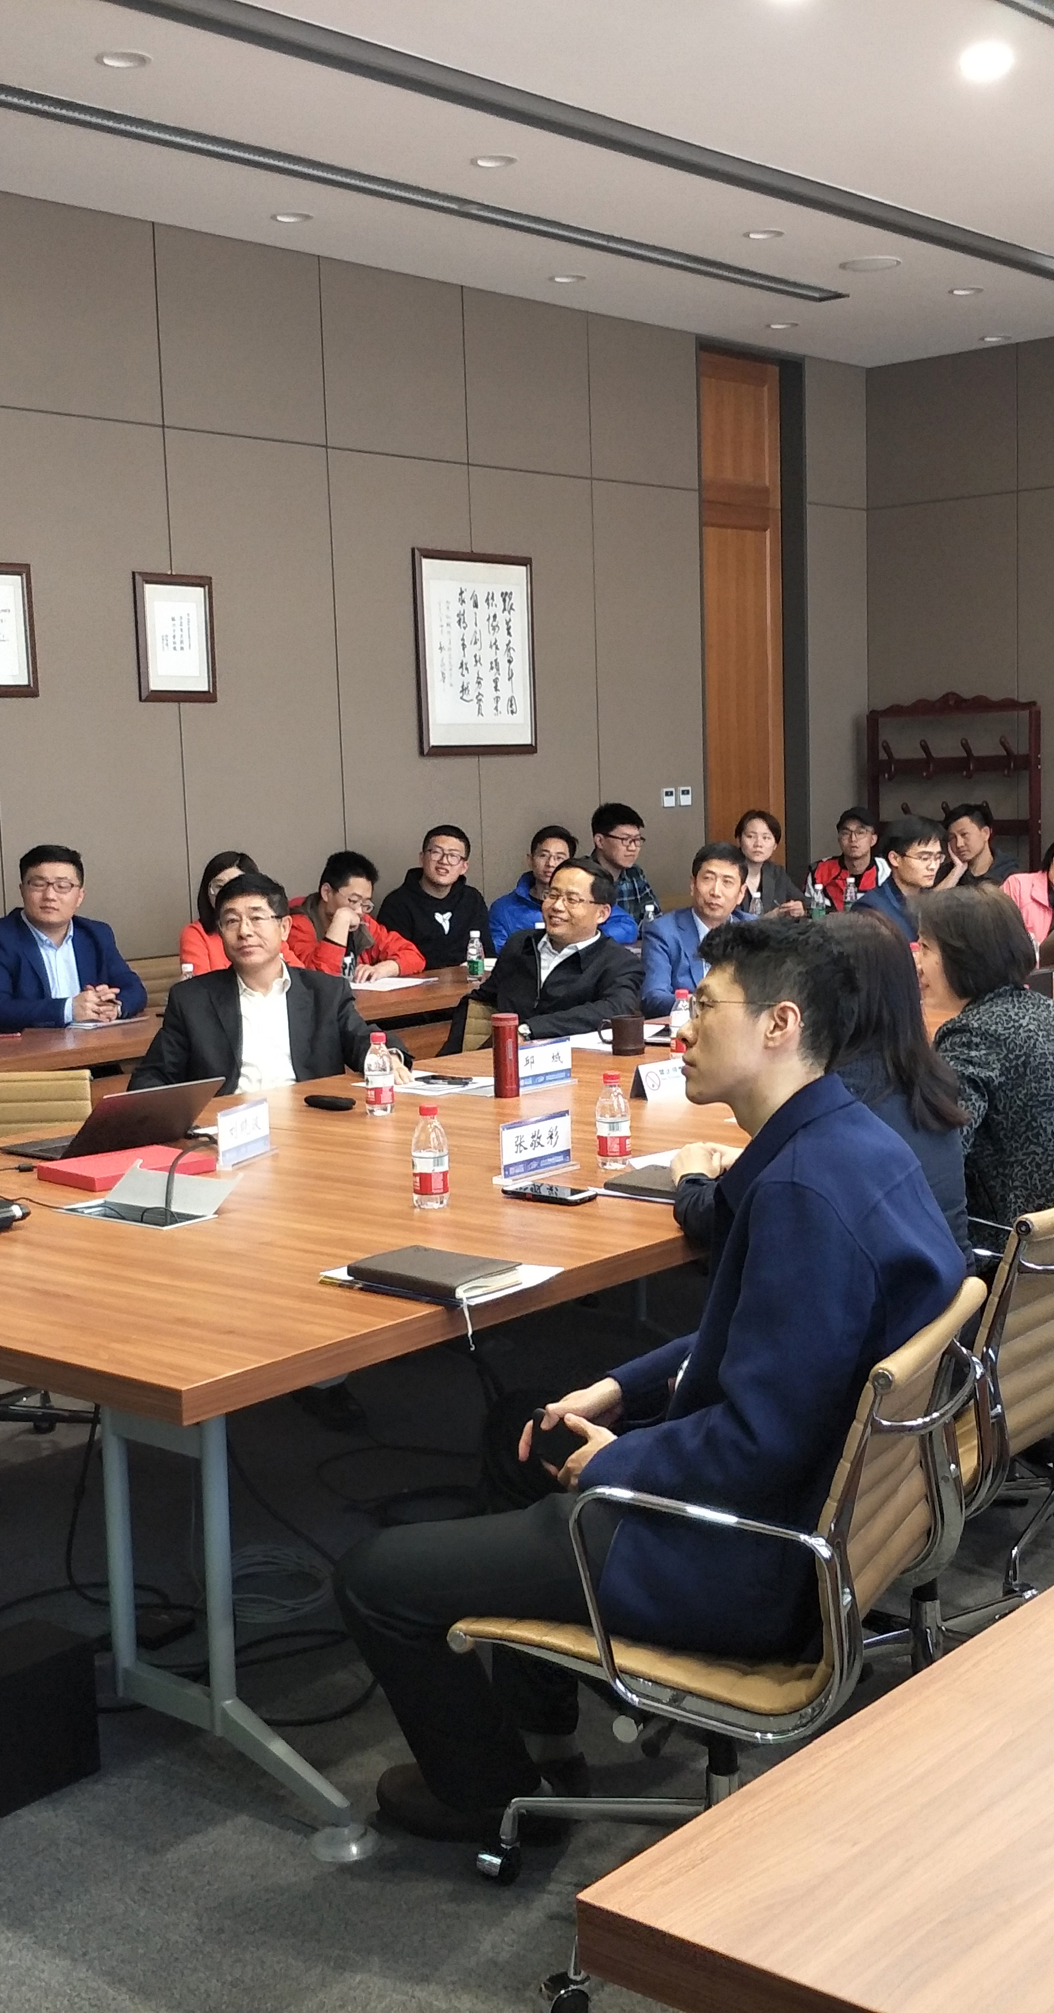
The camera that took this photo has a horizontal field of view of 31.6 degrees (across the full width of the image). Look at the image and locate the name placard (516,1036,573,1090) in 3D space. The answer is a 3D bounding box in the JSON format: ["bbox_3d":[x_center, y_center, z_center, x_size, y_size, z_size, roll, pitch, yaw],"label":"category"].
[{"bbox_3d":[0.042,0.141,4.498,0.200,0.110,0.065,-8,9,-43],"label":"name placard"}]

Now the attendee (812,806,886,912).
[{"bbox_3d":[1.570,-0.359,8.995,0.520,1.220,0.780,-1,6,6],"label":"attendee"}]

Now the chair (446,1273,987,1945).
[{"bbox_3d":[0.235,0.770,2.393,0.640,0.840,0.600,3,9,34],"label":"chair"}]

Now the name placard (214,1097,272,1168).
[{"bbox_3d":[-0.555,0.251,3.680,0.060,0.106,0.190,1,8,25],"label":"name placard"}]

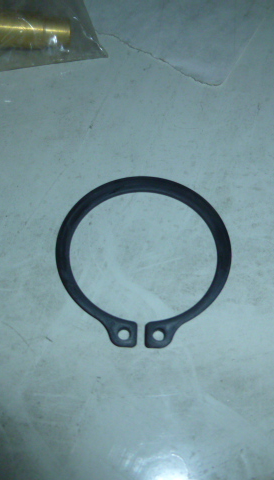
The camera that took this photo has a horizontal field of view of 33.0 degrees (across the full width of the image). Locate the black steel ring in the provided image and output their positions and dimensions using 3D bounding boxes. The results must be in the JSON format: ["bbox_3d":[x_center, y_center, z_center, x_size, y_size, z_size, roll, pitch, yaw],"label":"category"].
[{"bbox_3d":[0.001,0.003,0.103,0.039,0.002,0.042,1,61,-1],"label":"black steel ring"}]

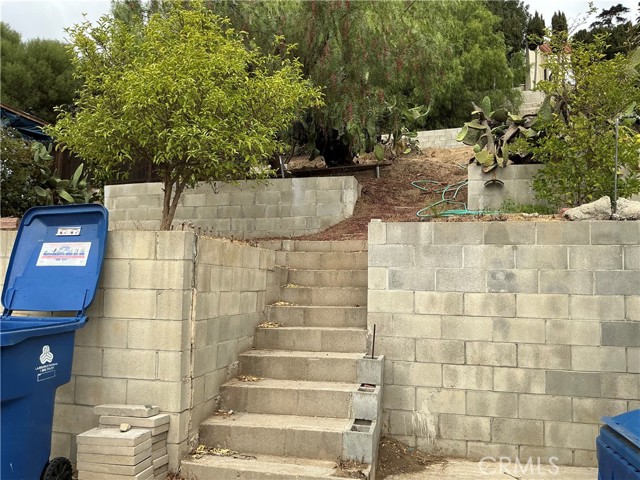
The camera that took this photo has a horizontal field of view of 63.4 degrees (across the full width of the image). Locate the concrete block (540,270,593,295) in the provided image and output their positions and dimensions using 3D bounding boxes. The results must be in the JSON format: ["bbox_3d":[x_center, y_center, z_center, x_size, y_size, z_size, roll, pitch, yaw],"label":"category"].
[{"bbox_3d":[1.997,0.344,4.250,0.395,0.195,0.195,0,-3,11],"label":"concrete block"}]

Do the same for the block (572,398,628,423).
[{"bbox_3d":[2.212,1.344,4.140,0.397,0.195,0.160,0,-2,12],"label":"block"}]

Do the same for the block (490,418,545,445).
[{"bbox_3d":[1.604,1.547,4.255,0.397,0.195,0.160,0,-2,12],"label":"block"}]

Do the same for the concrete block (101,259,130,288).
[{"bbox_3d":[-1.496,0.247,3.719,0.395,0.193,0.190,0,-3,13],"label":"concrete block"}]

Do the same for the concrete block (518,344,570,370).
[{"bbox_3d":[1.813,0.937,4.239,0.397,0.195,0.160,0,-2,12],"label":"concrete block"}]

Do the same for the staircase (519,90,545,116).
[{"bbox_3d":[7.676,-4.912,19.300,1.100,1.150,1.300,1,-5,6],"label":"staircase"}]

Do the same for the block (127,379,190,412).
[{"bbox_3d":[-1.115,1.060,3.593,0.397,0.195,0.150,0,-2,12],"label":"block"}]

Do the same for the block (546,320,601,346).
[{"bbox_3d":[2.059,0.755,4.250,0.405,0.197,0.170,0,-6,11],"label":"block"}]

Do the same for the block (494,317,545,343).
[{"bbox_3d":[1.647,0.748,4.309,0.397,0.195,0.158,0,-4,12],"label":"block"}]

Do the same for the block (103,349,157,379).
[{"bbox_3d":[-1.289,0.854,3.653,0.395,0.195,0.195,0,-3,11],"label":"block"}]

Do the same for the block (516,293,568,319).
[{"bbox_3d":[1.838,0.540,4.316,0.395,0.193,0.190,0,-3,14],"label":"block"}]

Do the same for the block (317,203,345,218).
[{"bbox_3d":[0.175,-0.444,7.844,0.395,0.193,0.190,0,-3,14],"label":"block"}]

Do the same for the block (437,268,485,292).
[{"bbox_3d":[1.201,0.343,4.412,0.395,0.195,0.195,0,-3,11],"label":"block"}]

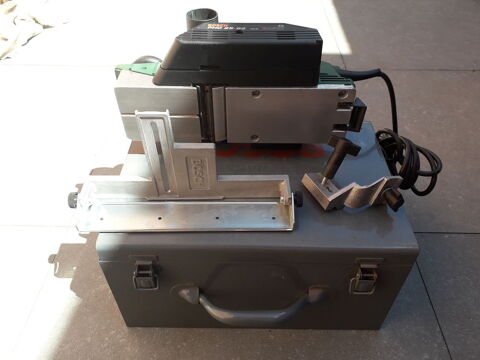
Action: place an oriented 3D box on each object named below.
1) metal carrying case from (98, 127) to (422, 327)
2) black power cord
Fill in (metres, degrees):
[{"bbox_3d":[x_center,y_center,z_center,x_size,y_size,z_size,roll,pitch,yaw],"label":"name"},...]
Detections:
[{"bbox_3d":[0.020,0.068,0.544,0.352,0.187,0.255,0,44,1],"label":"metal carrying case"},{"bbox_3d":[0.272,-0.096,0.650,0.267,0.272,0.140,0,44,1],"label":"black power cord"}]

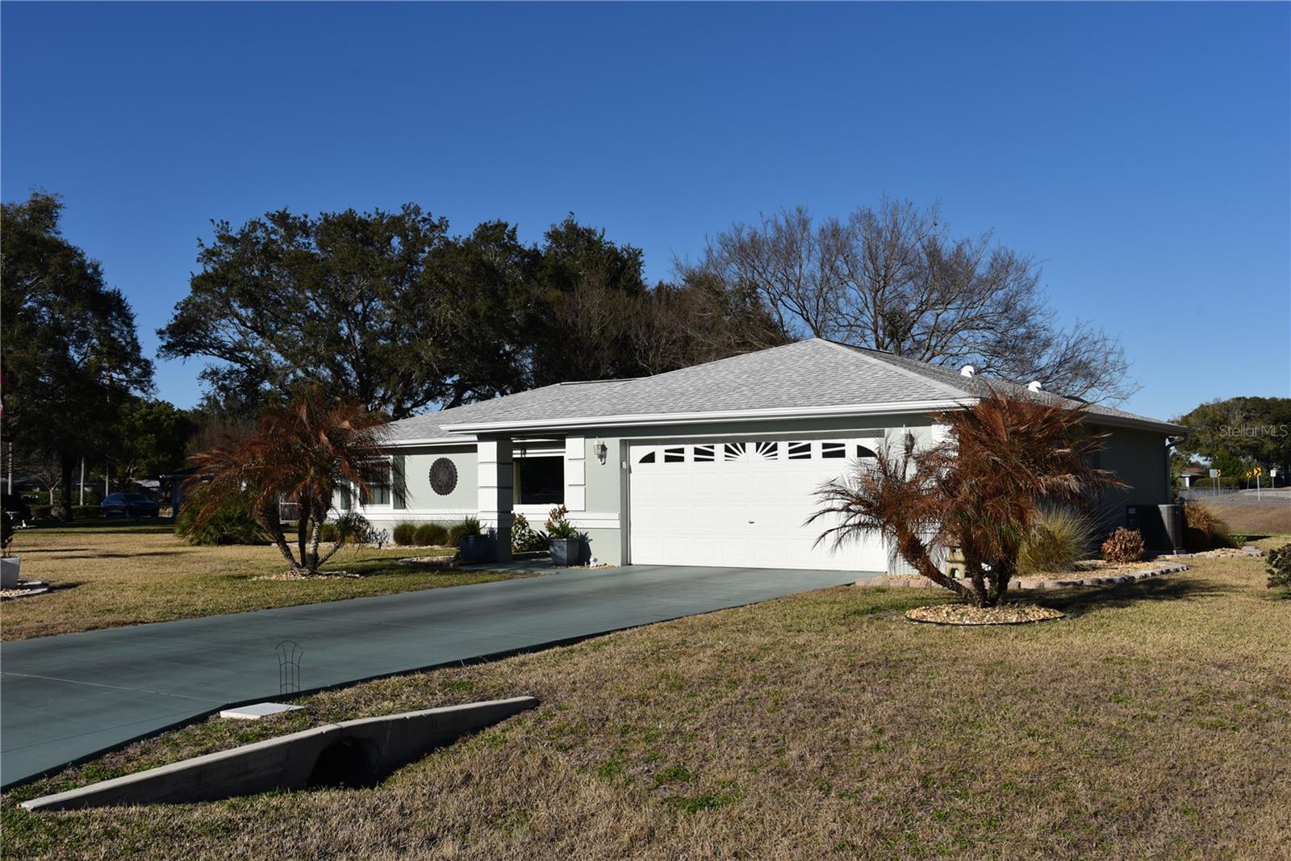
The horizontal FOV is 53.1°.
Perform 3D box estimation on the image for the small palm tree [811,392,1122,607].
[{"bbox_3d":[4.031,0.856,16.200,3.783,2.683,3.400,-1,-3,14],"label":"small palm tree"}]

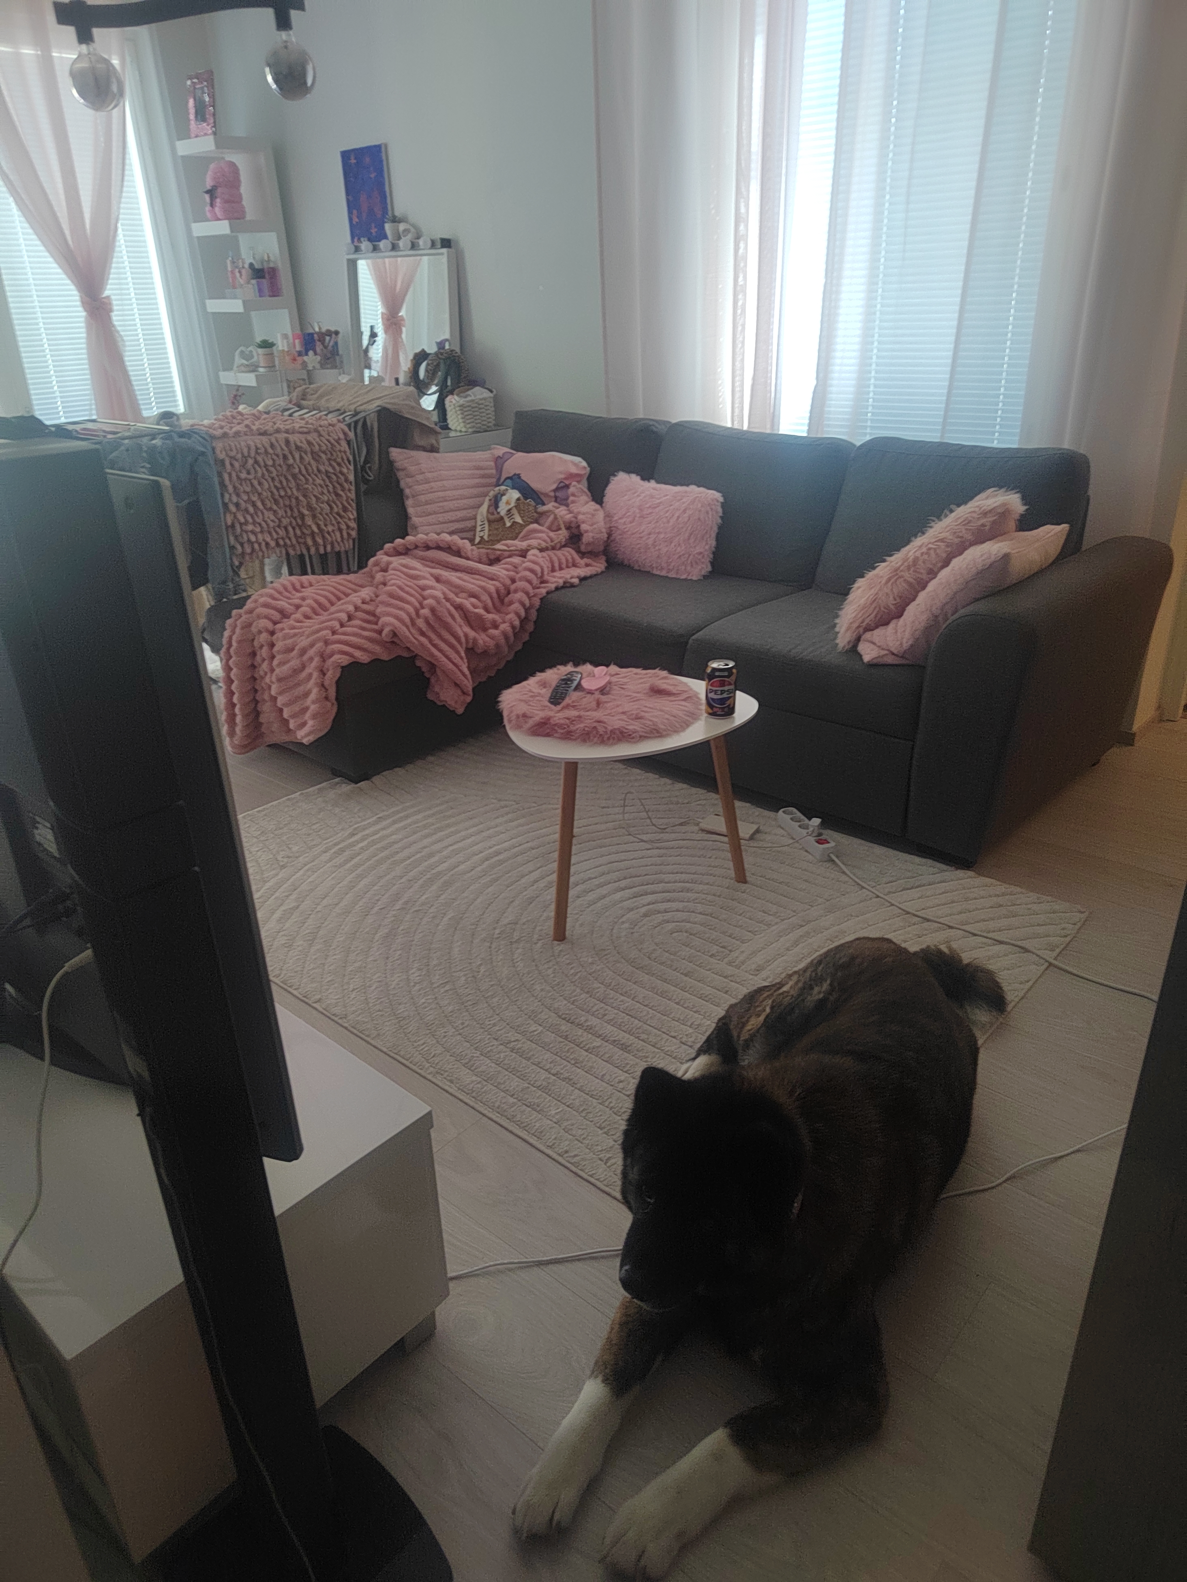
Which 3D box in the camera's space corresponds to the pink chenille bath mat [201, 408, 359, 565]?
[{"bbox_3d":[-1.197,-1.123,3.838,0.360,0.470,0.550,19,31,37],"label":"pink chenille bath mat"}]

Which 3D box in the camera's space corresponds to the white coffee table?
[{"bbox_3d":[0.061,0.018,2.340,0.518,0.406,0.558,19,31,37],"label":"white coffee table"}]

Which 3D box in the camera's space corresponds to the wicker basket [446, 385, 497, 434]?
[{"bbox_3d":[-0.508,-1.545,4.264,0.140,0.160,0.200,19,31,37],"label":"wicker basket"}]

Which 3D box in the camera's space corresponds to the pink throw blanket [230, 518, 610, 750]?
[{"bbox_3d":[-0.540,-0.518,3.376,0.950,0.540,1.150,19,31,37],"label":"pink throw blanket"}]

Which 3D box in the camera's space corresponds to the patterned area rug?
[{"bbox_3d":[-0.056,0.220,2.406,1.886,0.012,1.282,19,31,37],"label":"patterned area rug"}]

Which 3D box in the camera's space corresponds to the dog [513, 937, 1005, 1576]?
[{"bbox_3d":[0.252,0.409,1.414,0.490,0.470,1.070,12,28,27],"label":"dog"}]

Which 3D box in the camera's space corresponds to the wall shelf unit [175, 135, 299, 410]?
[{"bbox_3d":[-1.573,-1.974,4.994,0.300,1.900,0.280,19,31,37],"label":"wall shelf unit"}]

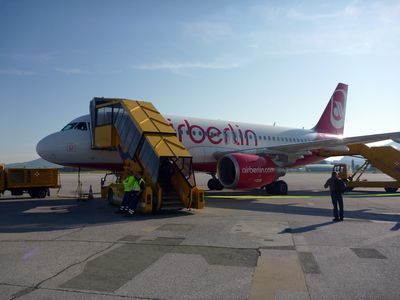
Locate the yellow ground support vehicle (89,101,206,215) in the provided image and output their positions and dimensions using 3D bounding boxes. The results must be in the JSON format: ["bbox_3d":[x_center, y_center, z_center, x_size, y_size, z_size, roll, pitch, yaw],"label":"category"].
[{"bbox_3d":[-3.030,-0.143,16.644,3.160,5.970,6.900,2,-4,-33],"label":"yellow ground support vehicle"}]

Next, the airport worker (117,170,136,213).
[{"bbox_3d":[-3.189,1.821,14.173,0.680,1.740,0.520,2,-4,-30],"label":"airport worker"}]

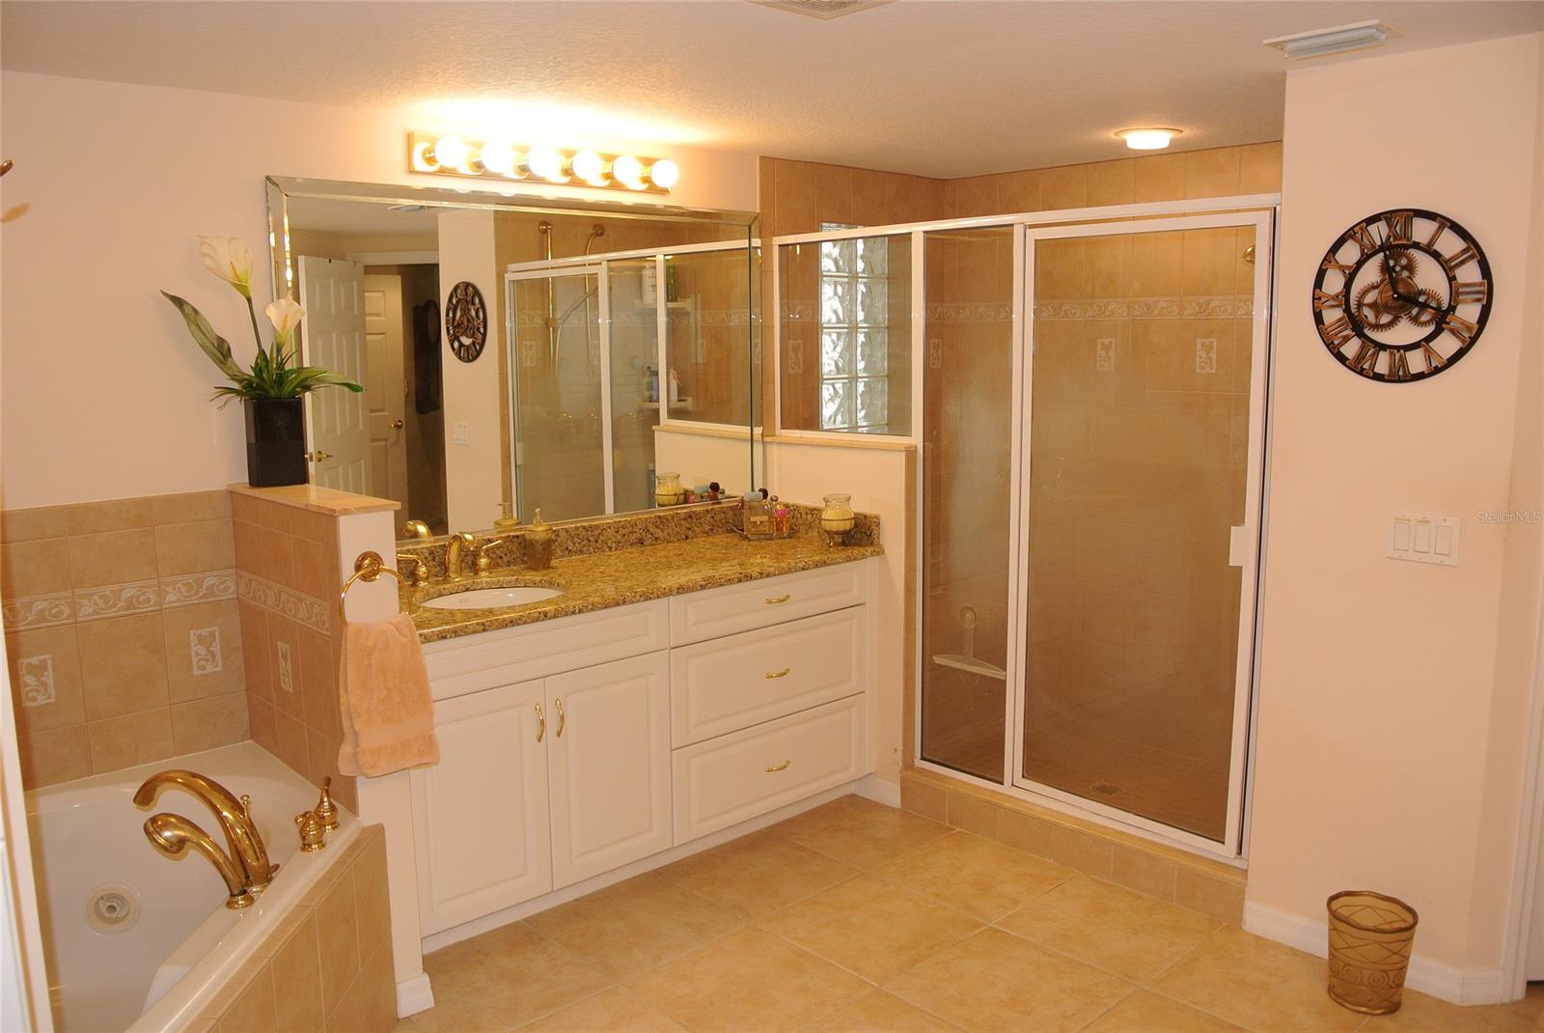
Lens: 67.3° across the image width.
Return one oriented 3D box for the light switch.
[{"bbox_3d":[1.551,0.054,2.755,0.010,0.115,0.160,-7,10,-43],"label":"light switch"}]

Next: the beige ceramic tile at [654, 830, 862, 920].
[{"bbox_3d":[-0.037,1.093,3.544,0.456,0.010,0.456,-7,10,-43],"label":"beige ceramic tile"}]

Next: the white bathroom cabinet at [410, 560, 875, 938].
[{"bbox_3d":[-0.481,0.608,3.662,1.790,0.810,0.573,-7,10,-43],"label":"white bathroom cabinet"}]

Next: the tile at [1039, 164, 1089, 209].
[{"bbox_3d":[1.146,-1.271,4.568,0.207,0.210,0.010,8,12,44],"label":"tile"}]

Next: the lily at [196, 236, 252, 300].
[{"bbox_3d":[-1.415,-0.646,2.999,0.130,0.165,0.110,-8,12,-40],"label":"lily"}]

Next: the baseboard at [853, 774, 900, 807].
[{"bbox_3d":[0.385,0.992,4.224,0.212,0.090,0.015,8,12,44],"label":"baseboard"}]

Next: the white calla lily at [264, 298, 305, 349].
[{"bbox_3d":[-1.282,-0.506,3.049,0.103,0.128,0.085,-4,8,-22],"label":"white calla lily"}]

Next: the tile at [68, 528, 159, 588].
[{"bbox_3d":[-1.643,0.104,2.898,0.195,0.141,0.010,-8,10,-42],"label":"tile"}]

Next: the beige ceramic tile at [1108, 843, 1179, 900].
[{"bbox_3d":[1.066,1.022,3.317,0.012,0.122,0.205,-8,11,-42],"label":"beige ceramic tile"}]

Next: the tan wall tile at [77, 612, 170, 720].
[{"bbox_3d":[-1.638,0.375,2.935,0.195,0.251,0.010,-8,10,-42],"label":"tan wall tile"}]

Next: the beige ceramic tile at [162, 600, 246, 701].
[{"bbox_3d":[-1.483,0.350,3.030,0.200,0.255,0.012,-8,11,-42],"label":"beige ceramic tile"}]

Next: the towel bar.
[{"bbox_3d":[-0.868,0.169,2.527,0.160,0.175,0.065,-8,11,-42],"label":"towel bar"}]

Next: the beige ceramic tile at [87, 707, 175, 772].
[{"bbox_3d":[-1.618,0.566,2.932,0.205,0.140,0.012,-8,11,-42],"label":"beige ceramic tile"}]

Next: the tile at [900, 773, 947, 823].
[{"bbox_3d":[0.516,0.954,3.905,0.012,0.122,0.200,-8,11,-42],"label":"tile"}]

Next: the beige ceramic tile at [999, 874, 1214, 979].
[{"bbox_3d":[0.914,1.115,3.151,0.450,0.012,0.450,-8,11,-42],"label":"beige ceramic tile"}]

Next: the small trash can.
[{"bbox_3d":[1.445,1.060,2.808,0.199,0.220,0.199,0,7,0],"label":"small trash can"}]

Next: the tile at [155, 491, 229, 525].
[{"bbox_3d":[-1.504,-0.022,3.012,0.188,0.073,0.010,-8,10,-42],"label":"tile"}]

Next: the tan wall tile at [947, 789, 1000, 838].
[{"bbox_3d":[0.653,0.967,3.759,0.012,0.122,0.205,-8,11,-42],"label":"tan wall tile"}]

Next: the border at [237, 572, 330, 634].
[{"bbox_3d":[-1.214,0.210,2.877,0.010,0.078,0.620,-8,10,-42],"label":"border"}]

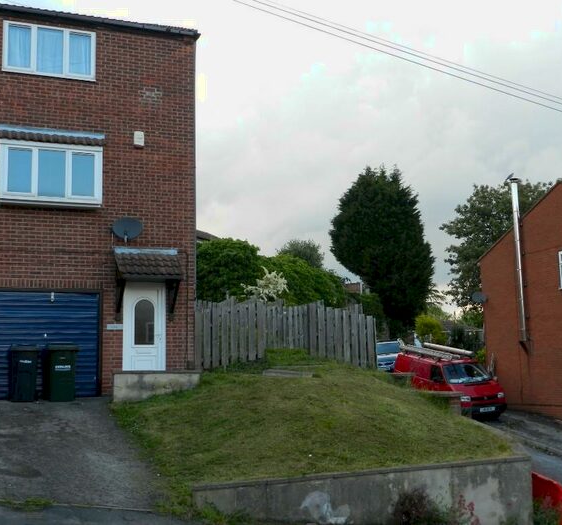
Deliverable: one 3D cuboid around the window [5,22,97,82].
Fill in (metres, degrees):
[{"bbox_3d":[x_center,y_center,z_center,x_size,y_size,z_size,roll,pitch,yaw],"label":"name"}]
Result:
[{"bbox_3d":[-4.539,-4.143,15.133,1.750,1.030,0.100,2,-9,-21],"label":"window"}]

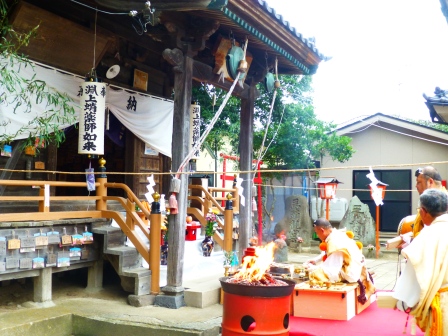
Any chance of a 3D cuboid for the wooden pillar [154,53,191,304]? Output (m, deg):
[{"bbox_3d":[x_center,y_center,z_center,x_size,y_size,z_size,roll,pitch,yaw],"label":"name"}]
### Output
[{"bbox_3d":[-0.606,0.091,6.623,0.292,3.158,0.311,-1,-3,26],"label":"wooden pillar"}]

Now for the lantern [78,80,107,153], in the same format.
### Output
[{"bbox_3d":[-1.729,-0.650,6.965,0.335,0.954,0.335,1,-3,-8],"label":"lantern"}]

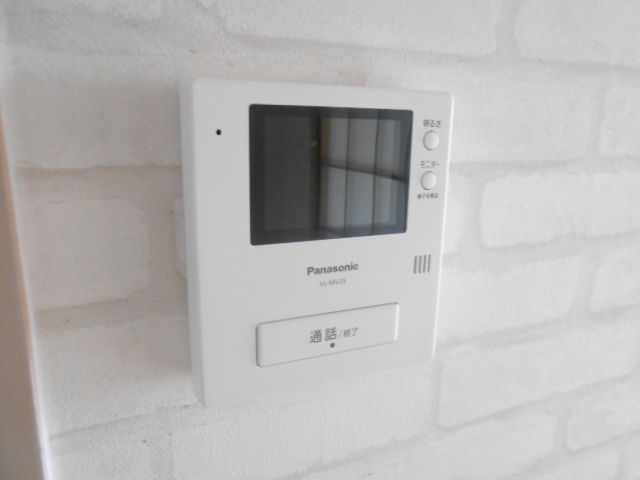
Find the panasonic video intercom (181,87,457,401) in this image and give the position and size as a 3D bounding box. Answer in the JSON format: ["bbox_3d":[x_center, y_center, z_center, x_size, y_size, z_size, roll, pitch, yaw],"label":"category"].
[{"bbox_3d":[0.001,-0.001,0.250,0.131,0.150,0.029,-5,14,-24],"label":"panasonic video intercom"}]

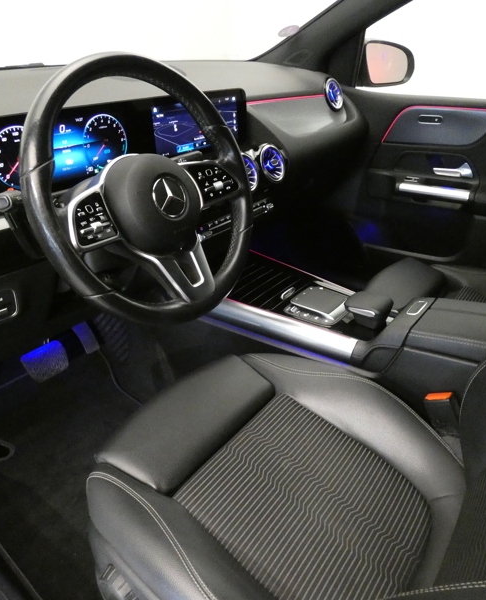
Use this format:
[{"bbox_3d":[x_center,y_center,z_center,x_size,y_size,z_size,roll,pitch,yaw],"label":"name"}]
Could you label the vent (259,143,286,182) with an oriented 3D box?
[{"bbox_3d":[0.063,-0.318,1.080,0.038,0.094,0.094,-6,19,43],"label":"vent"}]

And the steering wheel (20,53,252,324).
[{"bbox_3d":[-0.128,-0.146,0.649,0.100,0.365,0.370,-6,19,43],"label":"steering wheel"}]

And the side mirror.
[{"bbox_3d":[0.485,-0.801,1.568,0.205,0.150,0.100,-18,34,-30],"label":"side mirror"}]

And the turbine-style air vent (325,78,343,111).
[{"bbox_3d":[0.273,-0.628,1.422,0.038,0.098,0.098,-1,22,42],"label":"turbine-style air vent"}]

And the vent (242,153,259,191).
[{"bbox_3d":[-0.005,-0.275,1.002,0.038,0.094,0.094,-6,19,43],"label":"vent"}]

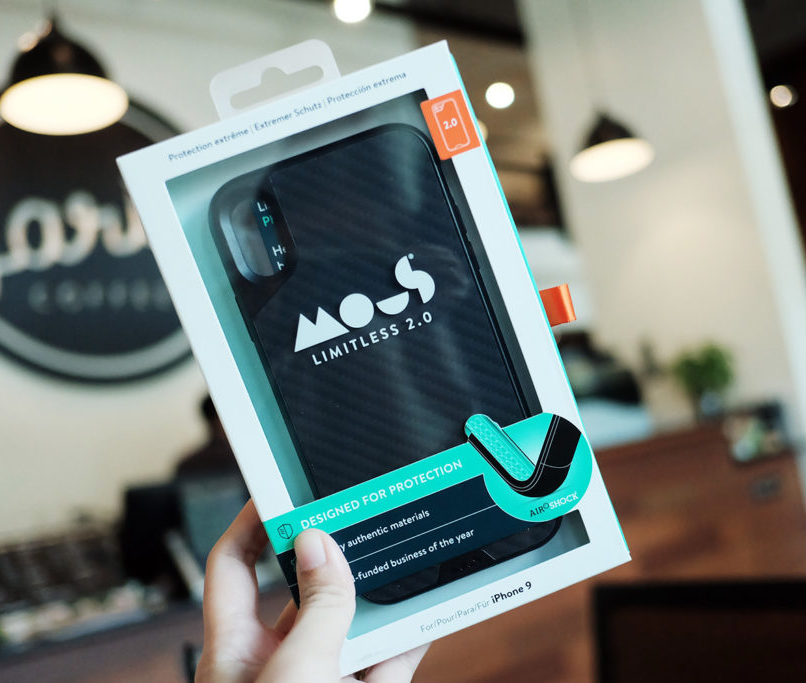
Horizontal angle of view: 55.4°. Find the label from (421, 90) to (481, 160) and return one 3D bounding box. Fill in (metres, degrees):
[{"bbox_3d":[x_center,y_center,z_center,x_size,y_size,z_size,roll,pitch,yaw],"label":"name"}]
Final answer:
[{"bbox_3d":[0.016,-0.071,0.254,0.014,0.020,0.001,-21,5,-3],"label":"label"}]

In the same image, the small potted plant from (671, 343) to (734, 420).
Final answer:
[{"bbox_3d":[1.565,0.208,4.000,0.275,0.370,0.270,-12,-7,20],"label":"small potted plant"}]

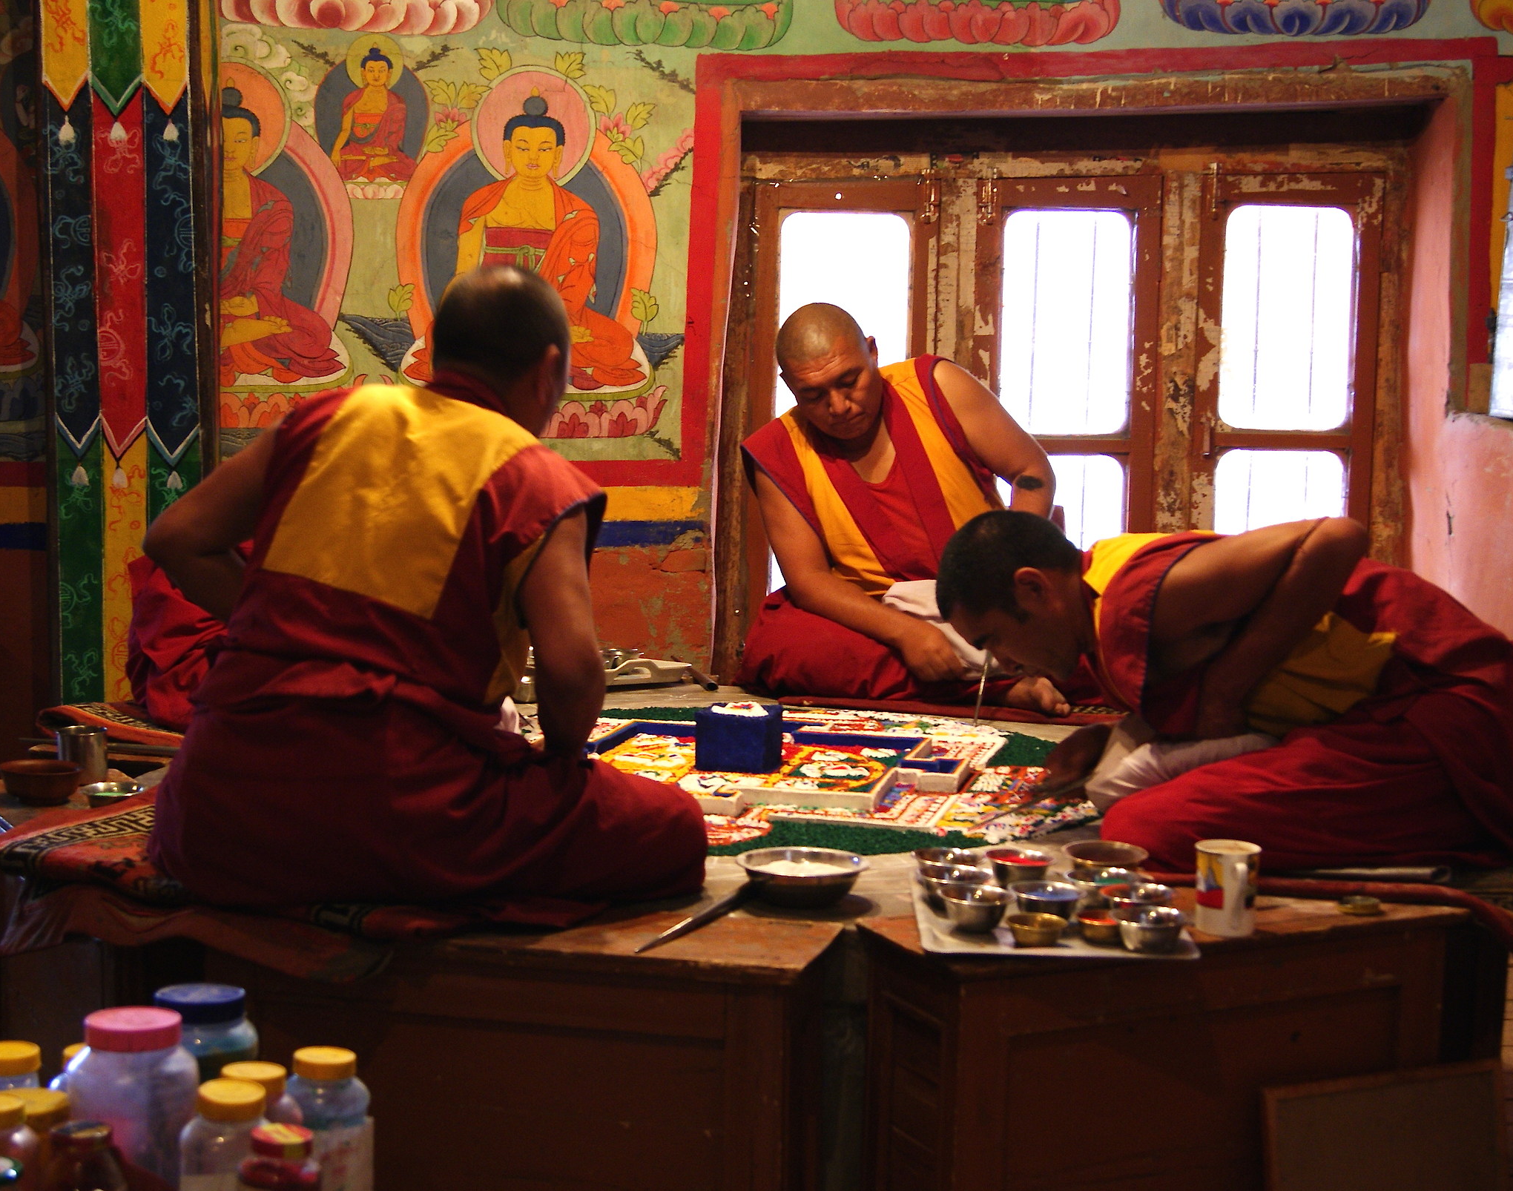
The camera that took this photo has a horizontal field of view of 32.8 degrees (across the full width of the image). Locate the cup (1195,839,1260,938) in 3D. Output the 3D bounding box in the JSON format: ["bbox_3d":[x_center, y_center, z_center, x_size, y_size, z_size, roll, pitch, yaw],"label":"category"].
[{"bbox_3d":[0.557,0.347,3.013,0.079,0.096,0.106,0,7,-7],"label":"cup"}]

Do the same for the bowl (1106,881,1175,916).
[{"bbox_3d":[0.451,0.372,3.052,0.082,0.039,0.082,1,7,0],"label":"bowl"}]

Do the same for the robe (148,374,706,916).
[{"bbox_3d":[-0.436,0.019,3.369,0.670,0.630,0.580,5,8,32],"label":"robe"}]

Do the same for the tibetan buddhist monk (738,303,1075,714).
[{"bbox_3d":[0.298,-0.182,4.662,0.660,0.710,0.550,2,7,10],"label":"tibetan buddhist monk"}]

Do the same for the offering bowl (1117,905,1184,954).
[{"bbox_3d":[0.450,0.386,2.946,0.080,0.038,0.080,1,7,0],"label":"offering bowl"}]

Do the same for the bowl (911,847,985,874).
[{"bbox_3d":[0.239,0.345,3.191,0.093,0.043,0.093,0,7,0],"label":"bowl"}]

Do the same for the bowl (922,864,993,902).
[{"bbox_3d":[0.240,0.356,3.100,0.094,0.043,0.094,0,7,0],"label":"bowl"}]

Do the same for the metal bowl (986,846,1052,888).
[{"bbox_3d":[0.330,0.345,3.235,0.077,0.035,0.077,1,7,0],"label":"metal bowl"}]

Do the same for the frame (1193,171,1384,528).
[{"bbox_3d":[1.070,-0.387,5.190,0.375,0.920,0.060,1,7,0],"label":"frame"}]

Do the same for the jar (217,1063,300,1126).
[{"bbox_3d":[-0.480,0.527,2.463,0.090,0.145,0.090,1,7,0],"label":"jar"}]

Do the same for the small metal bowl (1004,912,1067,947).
[{"bbox_3d":[0.321,0.385,2.941,0.070,0.027,0.070,0,7,0],"label":"small metal bowl"}]

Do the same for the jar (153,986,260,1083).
[{"bbox_3d":[-0.570,0.501,2.642,0.118,0.190,0.118,1,7,0],"label":"jar"}]

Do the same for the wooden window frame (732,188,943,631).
[{"bbox_3d":[0.172,-0.376,5.193,0.375,0.920,0.060,1,7,0],"label":"wooden window frame"}]

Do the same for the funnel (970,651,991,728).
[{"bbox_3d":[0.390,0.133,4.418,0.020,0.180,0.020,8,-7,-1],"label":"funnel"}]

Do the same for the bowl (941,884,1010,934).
[{"bbox_3d":[0.257,0.371,3.030,0.080,0.040,0.080,1,7,0],"label":"bowl"}]

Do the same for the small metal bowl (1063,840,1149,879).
[{"bbox_3d":[0.442,0.340,3.245,0.104,0.046,0.104,1,7,0],"label":"small metal bowl"}]

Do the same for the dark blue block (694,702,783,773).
[{"bbox_3d":[-0.024,0.221,3.981,0.105,0.091,0.105,3,7,15],"label":"dark blue block"}]

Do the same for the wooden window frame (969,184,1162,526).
[{"bbox_3d":[0.633,-0.394,5.309,0.375,0.920,0.060,1,7,0],"label":"wooden window frame"}]

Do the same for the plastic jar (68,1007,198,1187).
[{"bbox_3d":[-0.607,0.507,2.512,0.126,0.190,0.126,1,7,0],"label":"plastic jar"}]

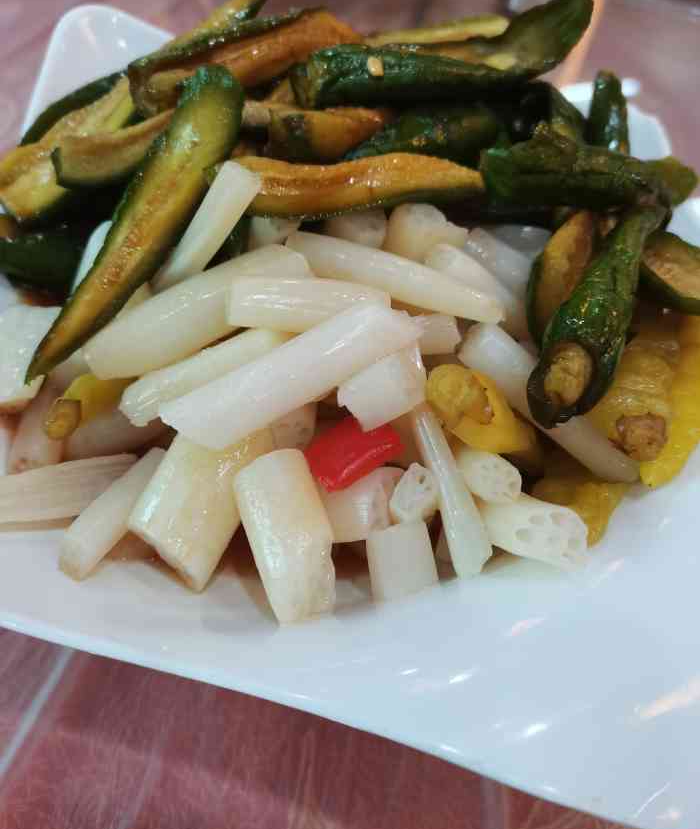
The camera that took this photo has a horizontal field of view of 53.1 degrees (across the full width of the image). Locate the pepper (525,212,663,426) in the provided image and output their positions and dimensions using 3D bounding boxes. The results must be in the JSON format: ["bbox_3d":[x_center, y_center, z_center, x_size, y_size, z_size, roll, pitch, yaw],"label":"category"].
[{"bbox_3d":[0.089,-0.039,0.240,0.024,0.023,0.095,22,56,22],"label":"pepper"}]

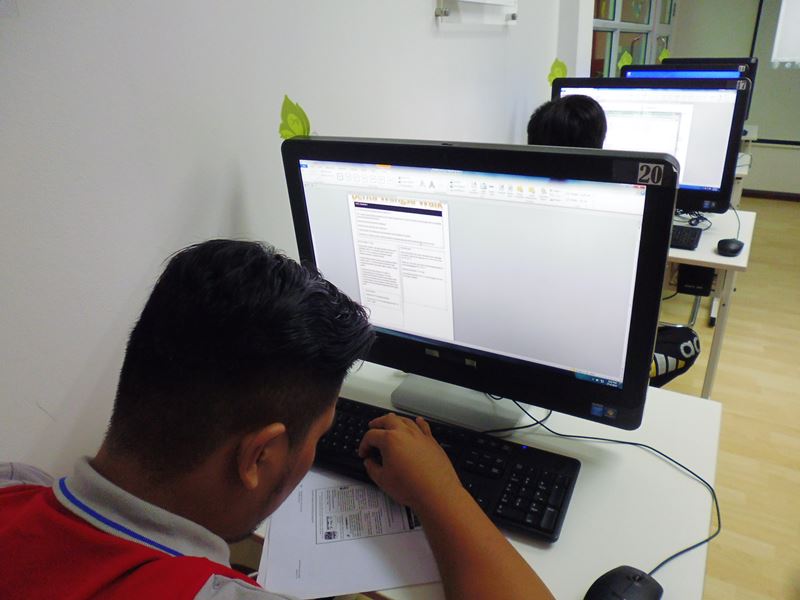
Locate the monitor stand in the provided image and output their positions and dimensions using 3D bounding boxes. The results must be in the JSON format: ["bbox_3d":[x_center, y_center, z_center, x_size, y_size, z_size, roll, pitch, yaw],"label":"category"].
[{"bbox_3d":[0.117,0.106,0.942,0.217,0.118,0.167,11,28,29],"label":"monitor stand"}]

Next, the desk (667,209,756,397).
[{"bbox_3d":[0.733,0.073,2.008,0.798,0.744,0.586,12,28,30],"label":"desk"}]

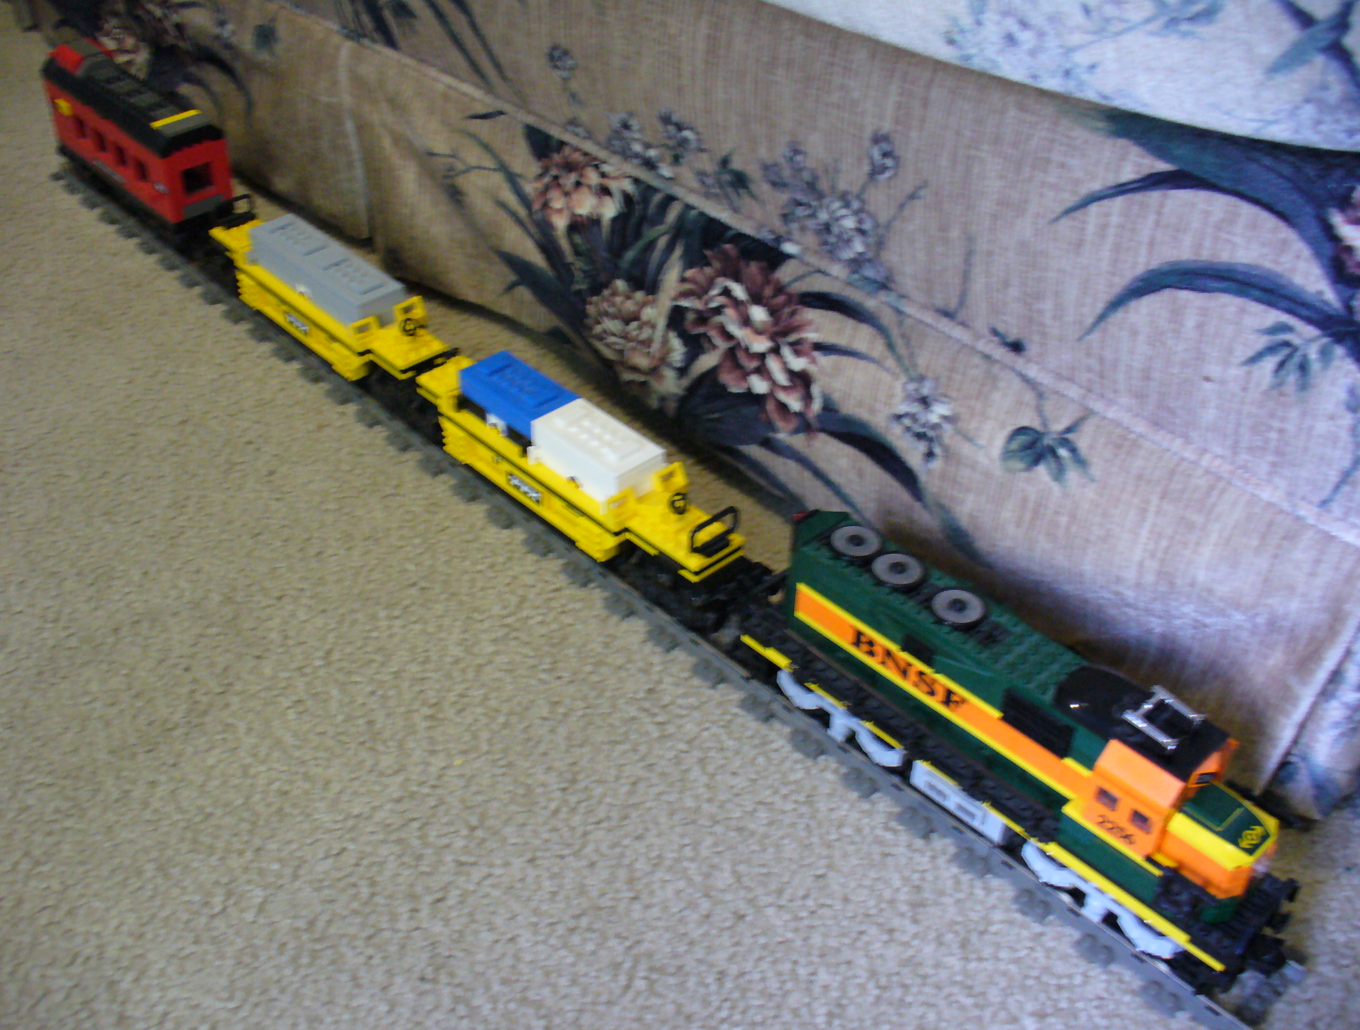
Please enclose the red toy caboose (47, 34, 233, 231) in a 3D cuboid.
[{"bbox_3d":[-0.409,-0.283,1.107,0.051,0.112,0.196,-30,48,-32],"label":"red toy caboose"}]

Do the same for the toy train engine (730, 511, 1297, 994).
[{"bbox_3d":[0.138,0.088,0.635,0.052,0.111,0.274,-32,49,-34],"label":"toy train engine"}]

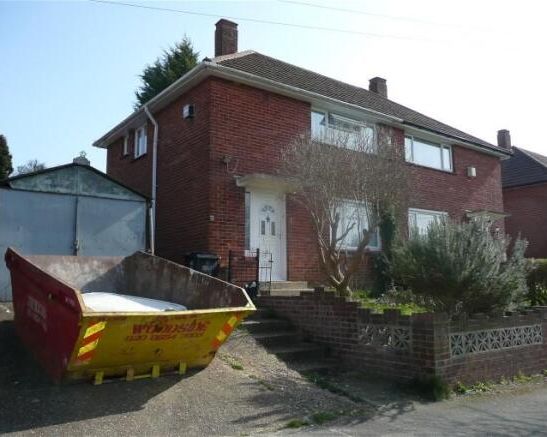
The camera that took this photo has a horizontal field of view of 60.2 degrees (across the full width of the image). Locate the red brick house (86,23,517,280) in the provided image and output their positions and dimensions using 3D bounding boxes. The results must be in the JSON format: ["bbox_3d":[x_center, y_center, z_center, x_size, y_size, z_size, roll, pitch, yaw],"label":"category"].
[{"bbox_3d":[1.420,-1.838,16.659,12.865,8.300,7.797,5,-8,-36],"label":"red brick house"}]

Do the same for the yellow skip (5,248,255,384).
[{"bbox_3d":[-1.953,1.086,5.645,1.760,1.040,3.320,7,0,-39],"label":"yellow skip"}]

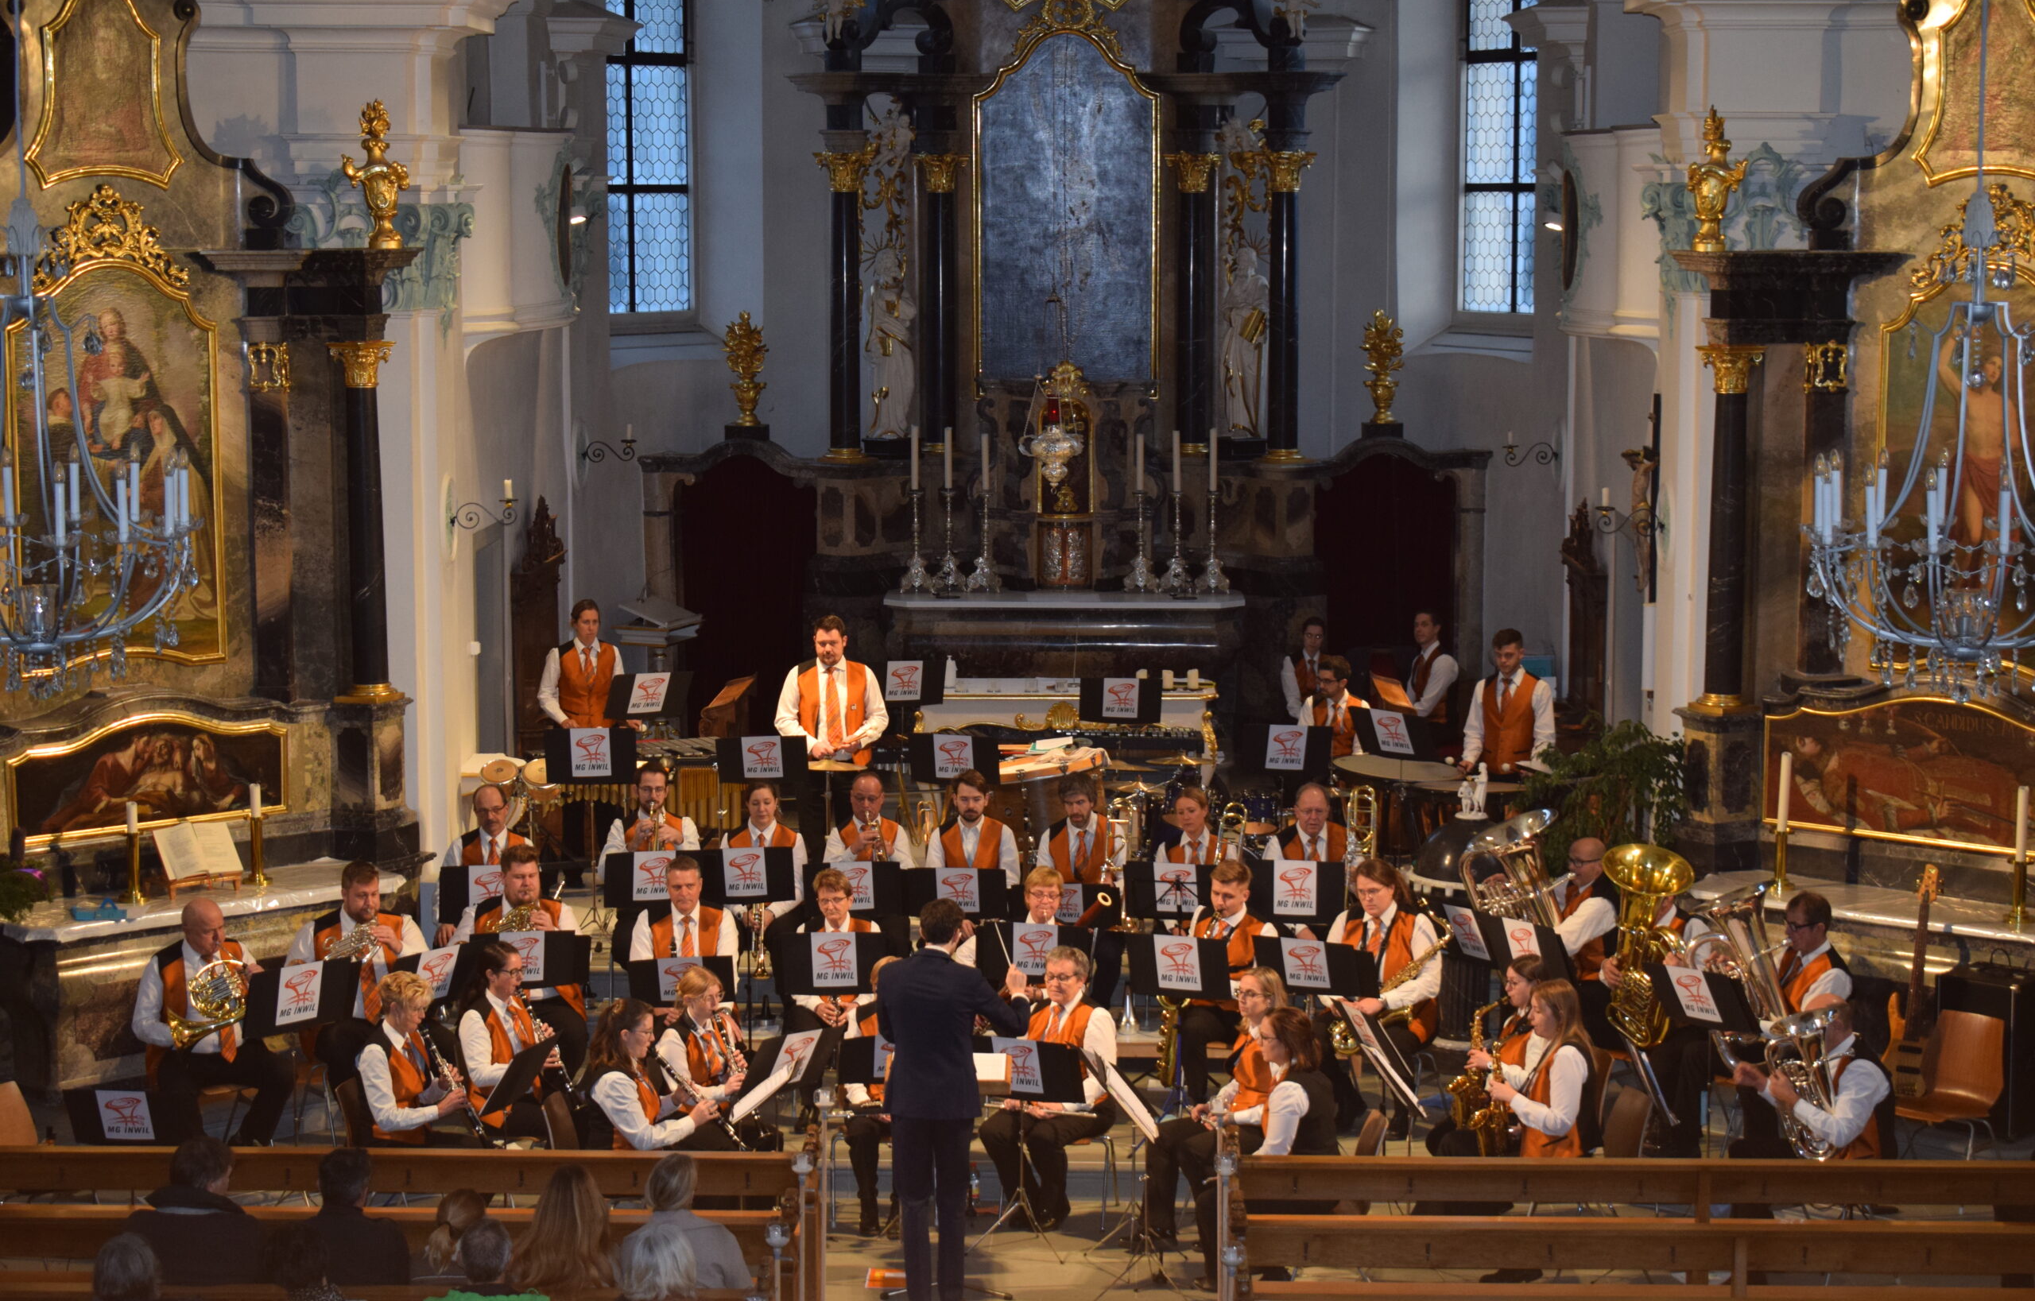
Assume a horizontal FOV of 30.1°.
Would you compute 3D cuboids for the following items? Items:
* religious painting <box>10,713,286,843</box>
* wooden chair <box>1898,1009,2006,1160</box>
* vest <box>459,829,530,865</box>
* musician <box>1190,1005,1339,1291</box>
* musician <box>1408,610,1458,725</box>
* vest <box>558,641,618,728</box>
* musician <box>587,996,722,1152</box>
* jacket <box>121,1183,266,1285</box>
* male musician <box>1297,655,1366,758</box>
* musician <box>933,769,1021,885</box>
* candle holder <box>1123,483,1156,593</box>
[{"bbox_3d":[-4.702,0.654,20.644,0.080,0.630,1.650,7,10,43],"label":"religious painting"},{"bbox_3d":[4.421,2.129,17.924,0.450,0.800,0.500,6,10,39],"label":"wooden chair"},{"bbox_3d":[-2.703,1.213,19.600,0.380,0.560,0.260,-1,8,-11],"label":"vest"},{"bbox_3d":[1.090,2.172,16.703,0.700,1.250,0.480,2,7,12],"label":"musician"},{"bbox_3d":[2.818,0.467,25.966,0.650,1.350,0.480,-6,10,-41],"label":"musician"},{"bbox_3d":[-2.505,0.213,22.100,0.360,0.560,0.250,-1,8,-10],"label":"vest"},{"bbox_3d":[-1.521,2.168,16.652,0.760,1.270,0.500,2,7,15],"label":"musician"},{"bbox_3d":[-2.933,2.239,13.541,0.530,0.680,0.380,0,7,2],"label":"jacket"},{"bbox_3d":[1.898,0.851,22.773,0.520,1.520,0.550,2,7,14],"label":"male musician"},{"bbox_3d":[-0.217,1.317,19.522,0.500,1.340,0.700,0,7,2],"label":"musician"},{"bbox_3d":[0.870,-0.790,26.913,0.225,0.750,0.220,0,7,0],"label":"candle holder"}]

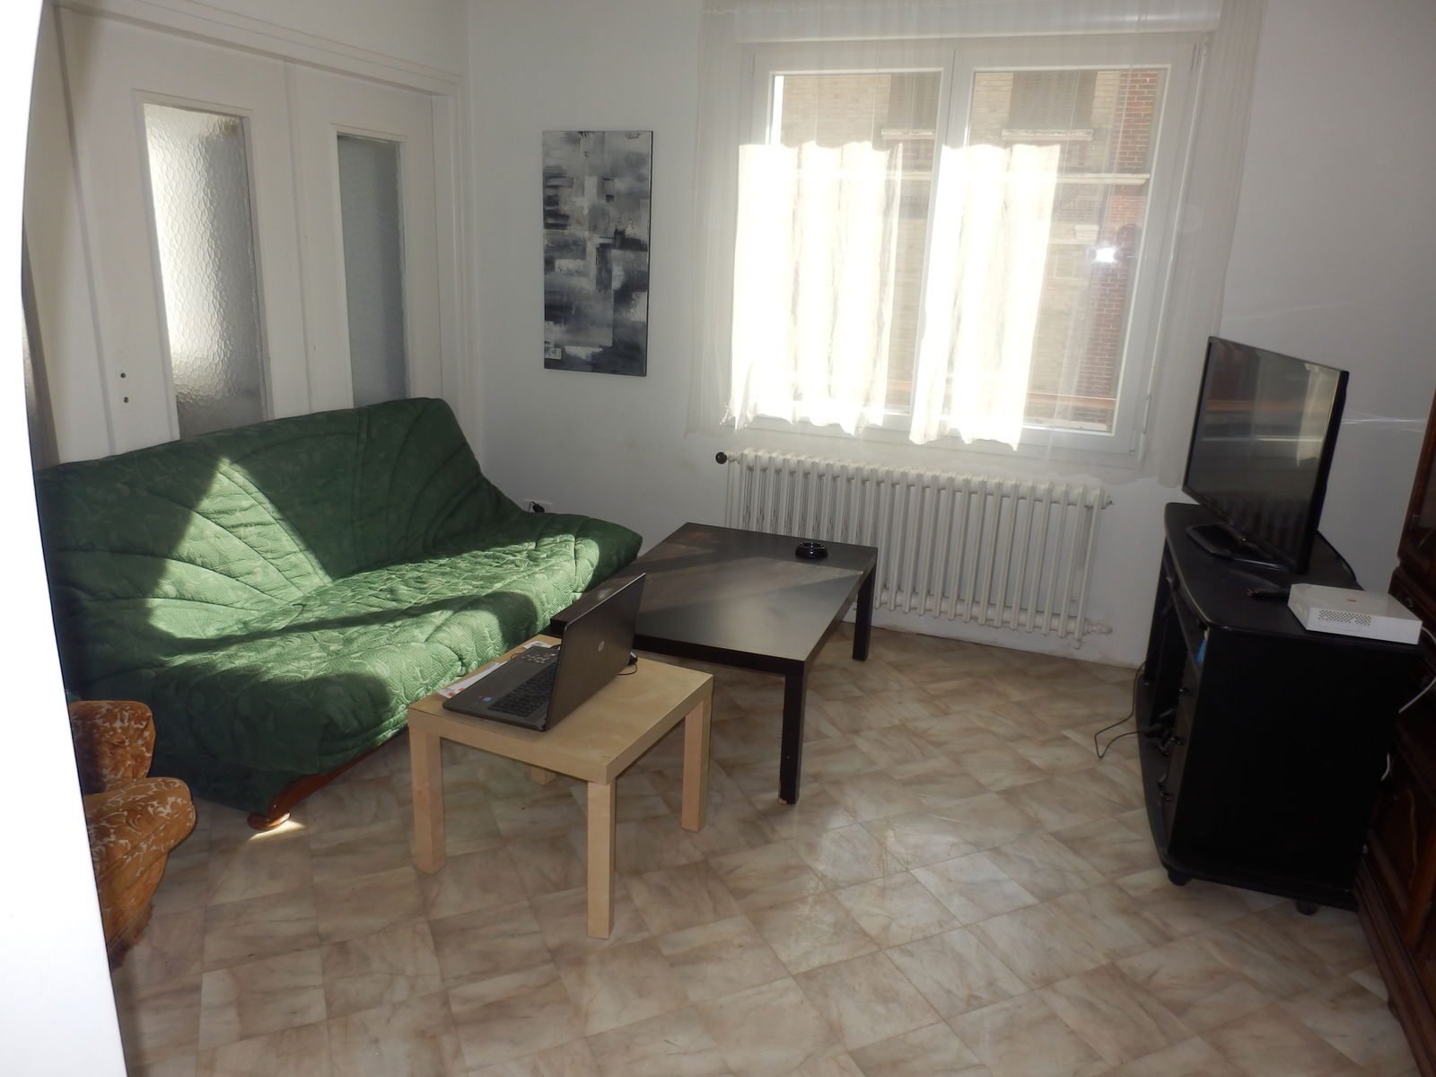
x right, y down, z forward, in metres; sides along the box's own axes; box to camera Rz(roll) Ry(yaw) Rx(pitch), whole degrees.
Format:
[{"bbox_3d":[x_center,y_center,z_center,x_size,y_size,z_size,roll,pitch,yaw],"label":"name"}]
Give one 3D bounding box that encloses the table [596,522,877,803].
[{"bbox_3d":[0.050,0.358,3.482,0.780,0.450,1.180,8,17,17],"label":"table"}]

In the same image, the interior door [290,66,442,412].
[{"bbox_3d":[-1.353,-0.688,3.954,0.040,2.070,0.830,8,17,18],"label":"interior door"}]

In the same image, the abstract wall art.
[{"bbox_3d":[-0.516,-1.204,4.245,0.495,0.990,0.030,8,17,18],"label":"abstract wall art"}]

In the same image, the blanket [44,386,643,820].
[{"bbox_3d":[-1.029,0.070,3.333,1.000,0.840,1.920,10,18,23],"label":"blanket"}]

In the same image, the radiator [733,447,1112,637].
[{"bbox_3d":[0.753,0.005,4.027,1.470,0.590,0.130,8,17,18],"label":"radiator"}]

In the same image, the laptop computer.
[{"bbox_3d":[-0.423,0.252,2.482,0.335,0.286,0.410,9,18,20],"label":"laptop computer"}]

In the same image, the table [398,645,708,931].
[{"bbox_3d":[-0.387,0.605,2.591,0.550,0.450,0.550,10,18,23],"label":"table"}]

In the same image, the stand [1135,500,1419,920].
[{"bbox_3d":[1.572,0.415,3.014,0.490,0.730,1.280,8,17,18],"label":"stand"}]

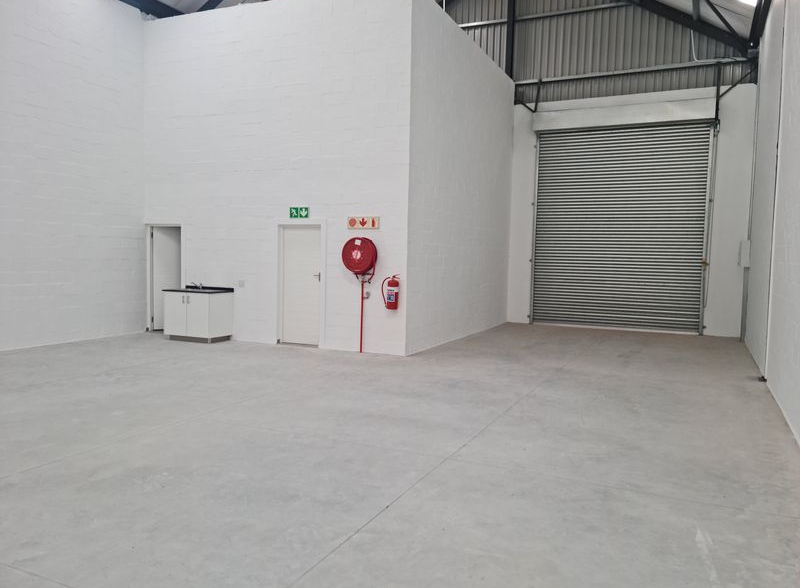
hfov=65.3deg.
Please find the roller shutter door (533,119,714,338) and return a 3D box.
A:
[{"bbox_3d":[4.725,-1.422,13.651,3.604,4.431,0.120,3,4,25],"label":"roller shutter door"}]

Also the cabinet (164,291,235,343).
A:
[{"bbox_3d":[-3.588,0.357,11.100,1.135,0.920,0.580,3,4,25],"label":"cabinet"}]

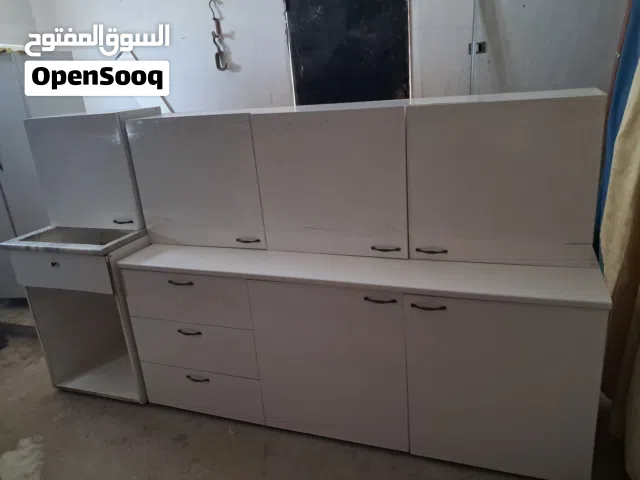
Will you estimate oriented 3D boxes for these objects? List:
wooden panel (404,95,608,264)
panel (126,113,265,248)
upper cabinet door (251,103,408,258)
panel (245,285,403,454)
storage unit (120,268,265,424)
[{"bbox_3d":[0.630,-0.194,1.772,0.638,0.584,0.024,3,20,21],"label":"wooden panel"},{"bbox_3d":[-0.547,-0.247,2.232,0.631,0.584,0.024,3,20,21],"label":"panel"},{"bbox_3d":[0.040,-0.221,2.003,0.630,0.584,0.024,3,20,21],"label":"upper cabinet door"},{"bbox_3d":[0.039,0.546,2.177,0.691,0.760,0.045,3,20,21],"label":"panel"},{"bbox_3d":[-0.477,0.404,2.512,0.653,0.722,0.557,3,20,21],"label":"storage unit"}]

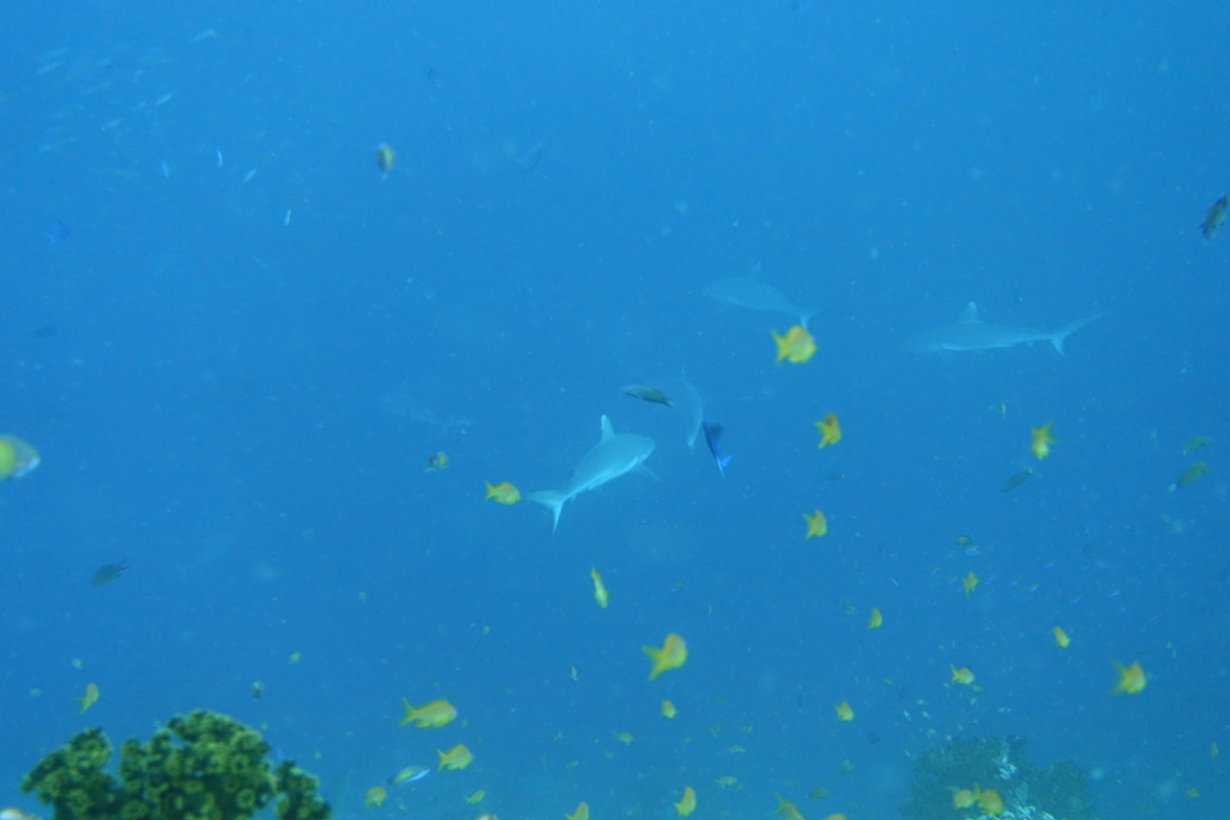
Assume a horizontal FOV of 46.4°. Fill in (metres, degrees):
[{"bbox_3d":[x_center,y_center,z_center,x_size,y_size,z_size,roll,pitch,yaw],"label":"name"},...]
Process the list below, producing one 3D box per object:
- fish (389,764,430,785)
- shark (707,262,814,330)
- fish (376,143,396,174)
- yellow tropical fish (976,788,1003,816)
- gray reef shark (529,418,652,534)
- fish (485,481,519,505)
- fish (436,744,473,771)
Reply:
[{"bbox_3d":[-0.460,0.812,3.200,0.100,0.045,0.025,-22,11,18],"label":"fish"},{"bbox_3d":[1.110,-0.854,10.800,0.460,0.420,1.500,-5,12,-36],"label":"shark"},{"bbox_3d":[-0.559,-0.614,3.500,0.025,0.075,0.110,3,1,25],"label":"fish"},{"bbox_3d":[0.656,0.683,2.500,0.018,0.042,0.088,4,-15,33],"label":"yellow tropical fish"},{"bbox_3d":[-0.125,0.361,8.300,0.460,0.430,1.500,4,15,27],"label":"gray reef shark"},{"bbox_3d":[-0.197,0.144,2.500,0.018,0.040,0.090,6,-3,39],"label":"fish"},{"bbox_3d":[-0.268,0.582,2.400,0.018,0.043,0.090,6,5,41],"label":"fish"}]

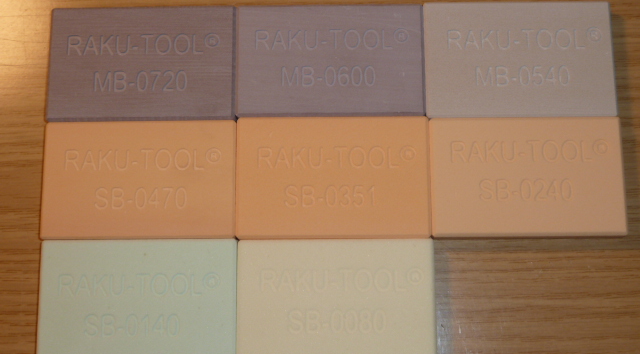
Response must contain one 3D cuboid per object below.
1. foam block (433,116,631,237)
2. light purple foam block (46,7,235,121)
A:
[{"bbox_3d":[0.087,0.001,0.409,0.081,0.010,0.051,0,78,1],"label":"foam block"},{"bbox_3d":[-0.077,-0.048,0.422,0.081,0.010,0.051,0,78,1],"label":"light purple foam block"}]

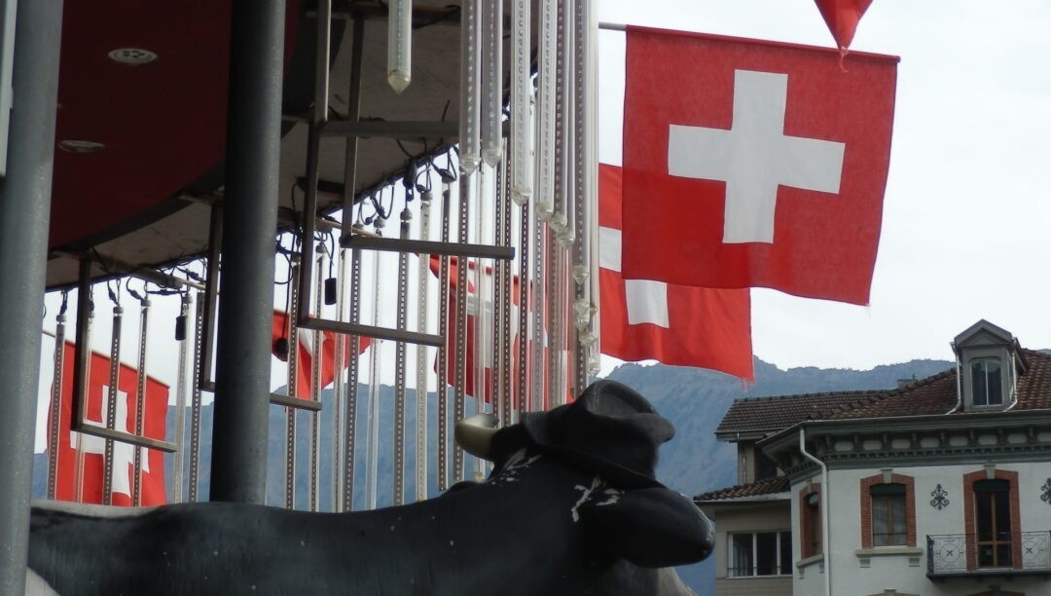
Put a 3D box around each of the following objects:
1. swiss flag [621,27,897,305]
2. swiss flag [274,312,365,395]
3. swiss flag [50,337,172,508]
[{"bbox_3d":[0.480,-0.273,4.503,0.610,0.550,0.060,5,-17,-14],"label":"swiss flag"},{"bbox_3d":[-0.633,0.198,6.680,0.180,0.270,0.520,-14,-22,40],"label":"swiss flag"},{"bbox_3d":[-1.333,0.484,7.055,0.090,0.560,0.620,-6,-17,20],"label":"swiss flag"}]

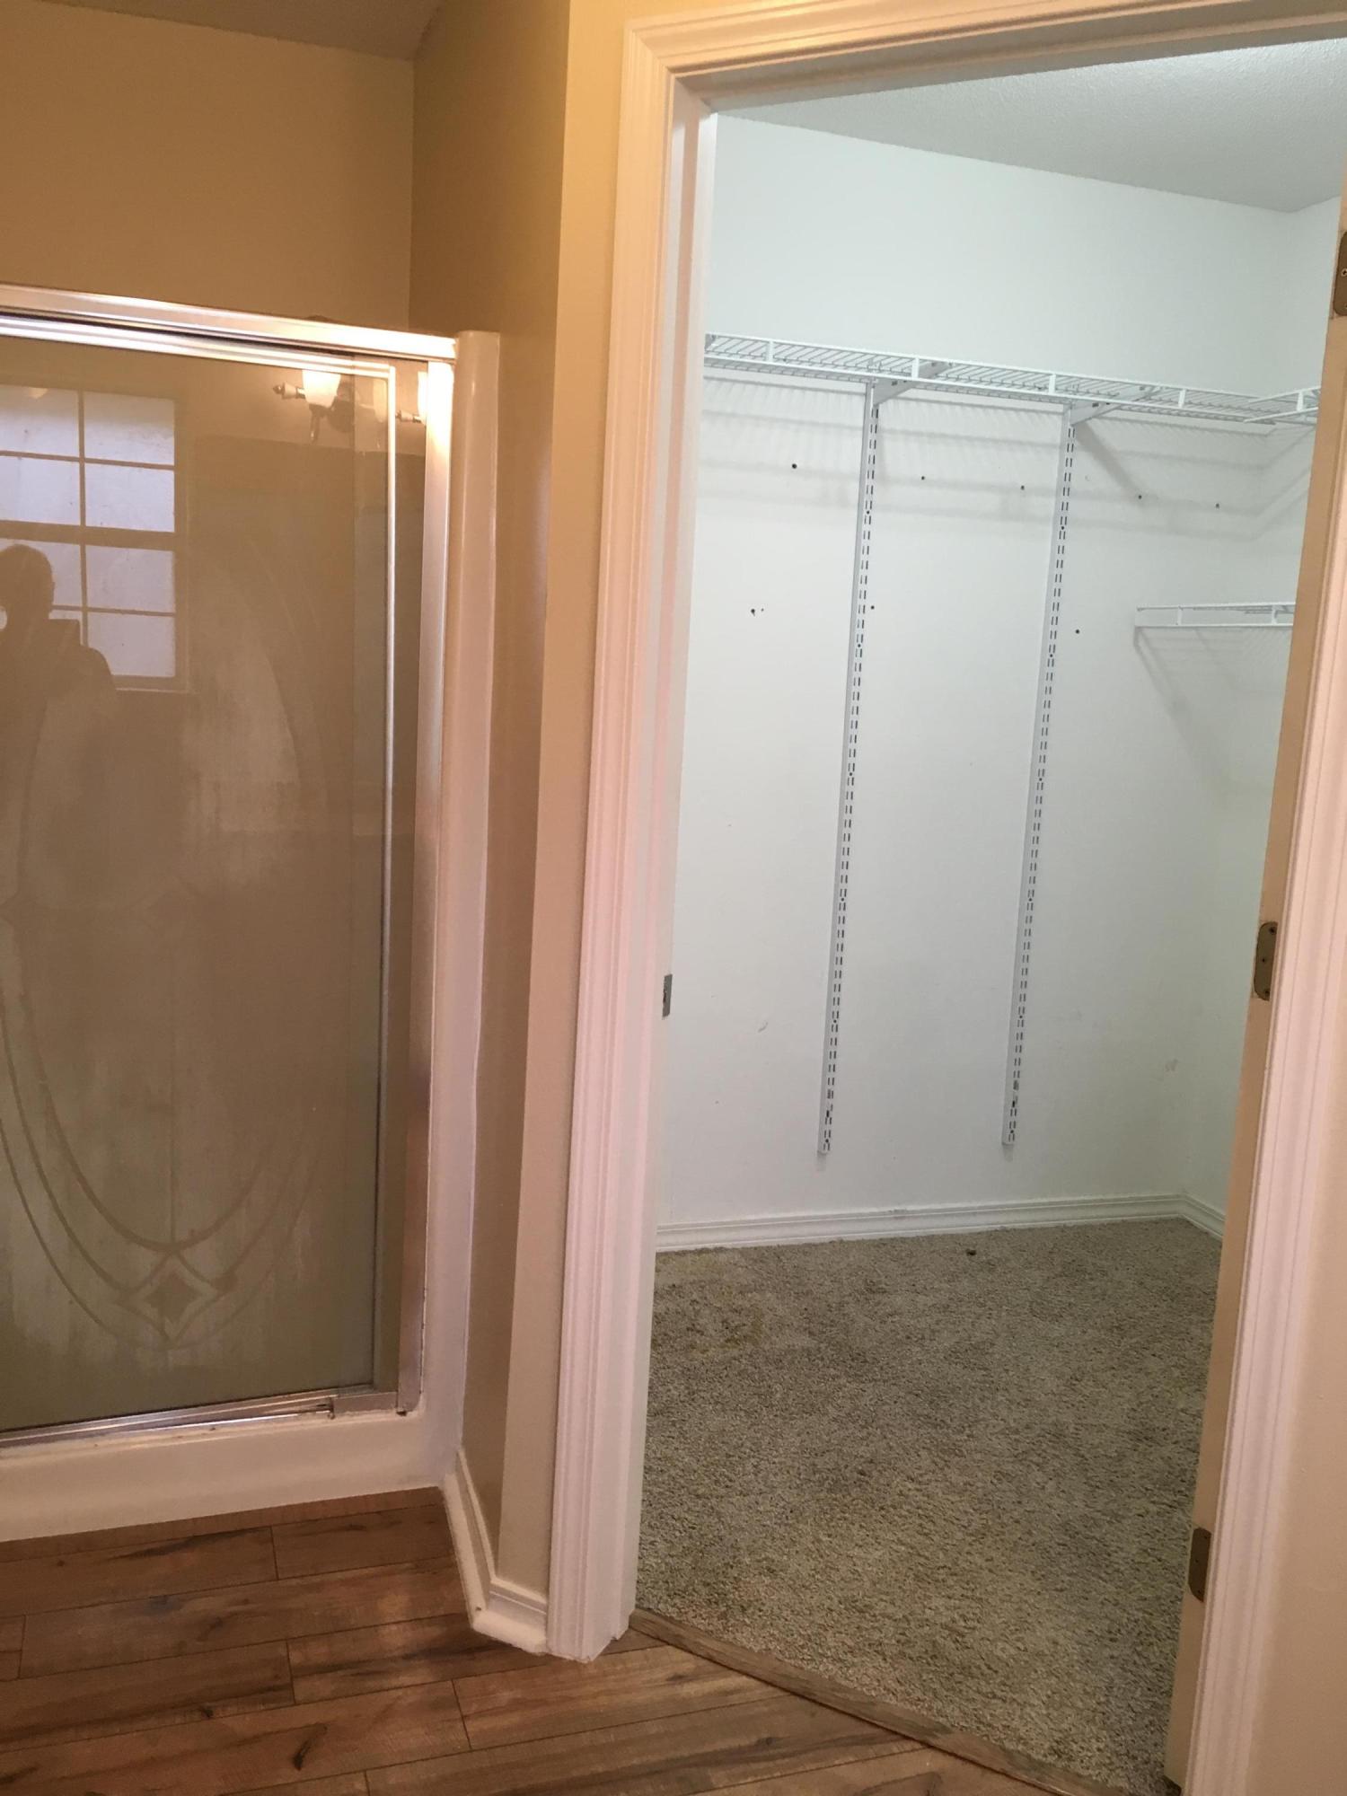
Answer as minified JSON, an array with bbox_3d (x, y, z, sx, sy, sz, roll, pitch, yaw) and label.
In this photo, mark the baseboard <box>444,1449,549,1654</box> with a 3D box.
[{"bbox_3d":[-0.283,0.981,2.280,0.107,0.073,0.437,-1,11,-22],"label":"baseboard"}]

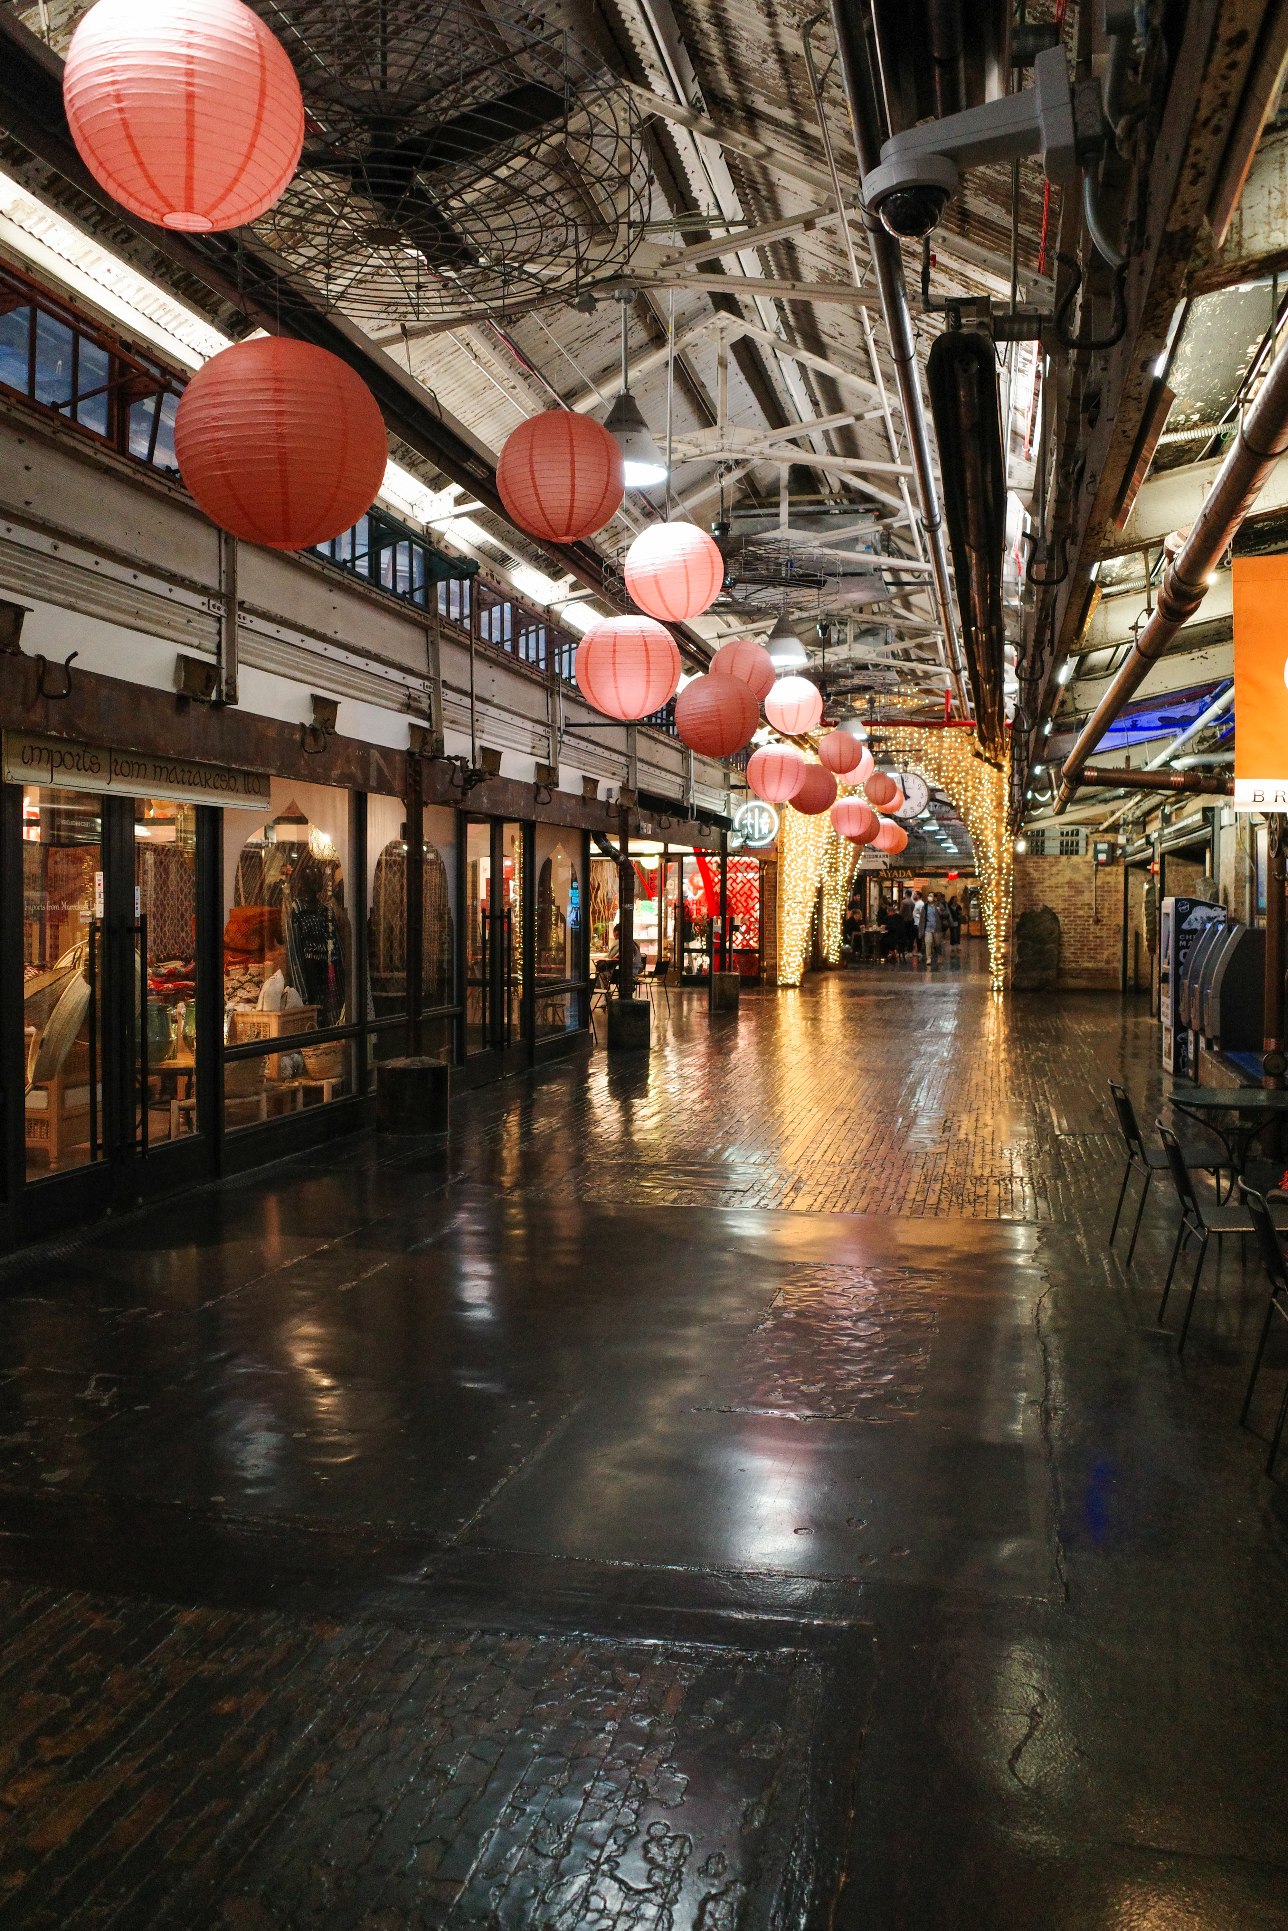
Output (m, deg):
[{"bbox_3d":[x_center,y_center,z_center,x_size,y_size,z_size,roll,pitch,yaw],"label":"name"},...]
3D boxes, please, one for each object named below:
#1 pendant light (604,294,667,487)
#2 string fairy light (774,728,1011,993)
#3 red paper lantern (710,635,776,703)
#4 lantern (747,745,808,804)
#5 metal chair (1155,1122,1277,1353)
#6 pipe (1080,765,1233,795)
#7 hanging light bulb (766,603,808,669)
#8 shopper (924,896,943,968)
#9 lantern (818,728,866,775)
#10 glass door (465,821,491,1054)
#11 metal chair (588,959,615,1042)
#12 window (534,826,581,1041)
[{"bbox_3d":[-0.093,-3.253,8.445,0.440,1.018,0.440,0,3,0],"label":"pendant light"},{"bbox_3d":[4.472,-1.928,27.194,4.215,4.709,0.700,1,3,13],"label":"string fairy light"},{"bbox_3d":[0.889,-2.658,13.500,0.600,0.588,0.600,1,3,13],"label":"red paper lantern"},{"bbox_3d":[1.340,-1.928,15.100,0.600,0.588,0.600,1,3,13],"label":"lantern"},{"bbox_3d":[2.230,1.010,5.600,0.510,0.790,0.430,1,3,9],"label":"metal chair"},{"bbox_3d":[3.289,-1.182,9.600,0.998,0.120,0.120,7,5,18],"label":"pipe"},{"bbox_3d":[1.411,-3.287,14.940,0.450,0.601,0.450,1,3,13],"label":"hanging light bulb"},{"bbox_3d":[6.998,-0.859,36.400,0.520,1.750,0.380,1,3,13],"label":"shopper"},{"bbox_3d":[2.700,-2.916,20.586,0.600,0.588,0.600,1,3,13],"label":"lantern"},{"bbox_3d":[-1.480,-0.247,13.271,0.080,2.058,0.815,1,3,13],"label":"glass door"},{"bbox_3d":[-0.562,0.450,17.071,0.500,0.840,0.460,1,3,13],"label":"metal chair"},{"bbox_3d":[-0.923,-0.379,15.716,0.100,2.100,1.803,1,3,13],"label":"window"}]

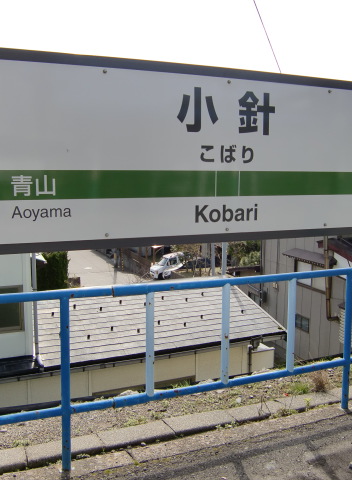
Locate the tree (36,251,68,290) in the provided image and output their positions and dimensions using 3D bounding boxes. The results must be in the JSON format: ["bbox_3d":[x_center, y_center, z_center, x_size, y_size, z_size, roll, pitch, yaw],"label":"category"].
[{"bbox_3d":[-6.560,1.673,27.500,1.800,2.800,1.800,1,8,0],"label":"tree"}]

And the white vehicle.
[{"bbox_3d":[-0.398,1.920,37.500,1.500,1.600,3.500,8,11,41],"label":"white vehicle"}]

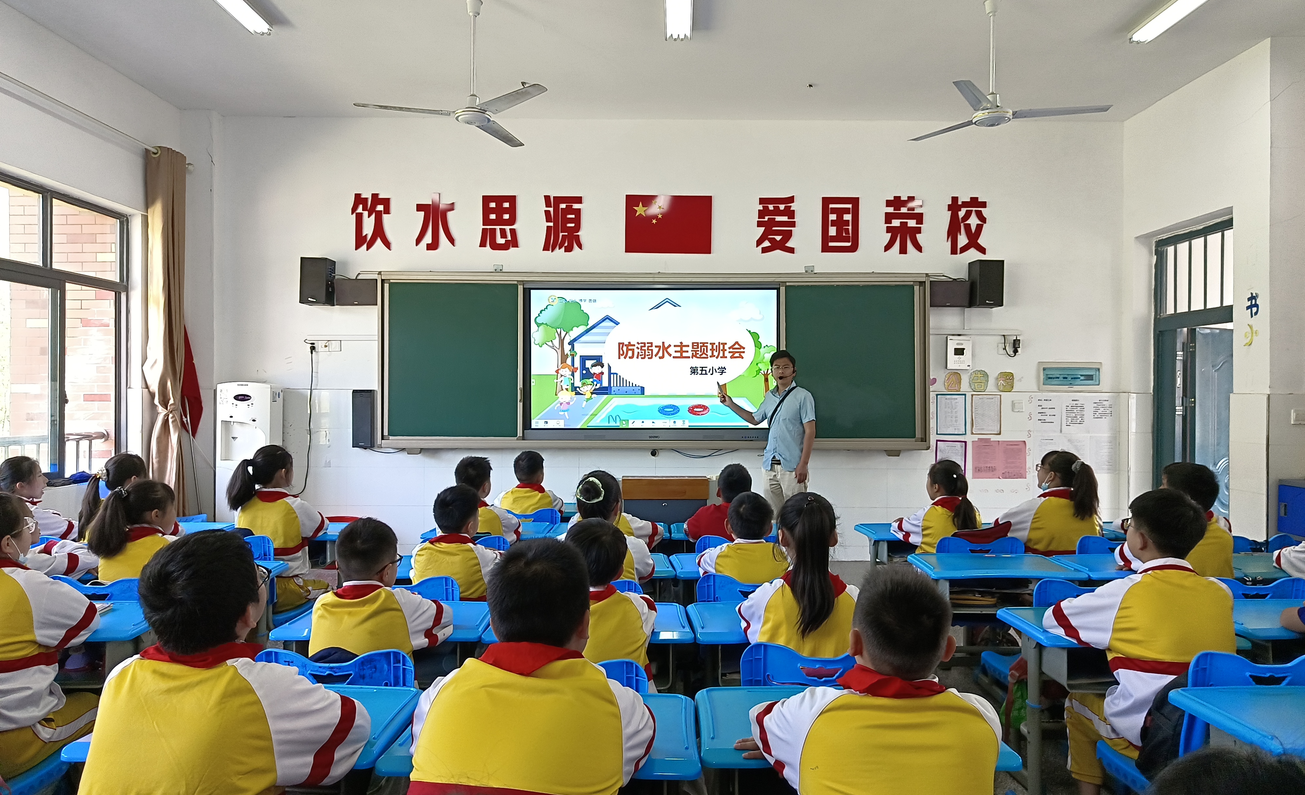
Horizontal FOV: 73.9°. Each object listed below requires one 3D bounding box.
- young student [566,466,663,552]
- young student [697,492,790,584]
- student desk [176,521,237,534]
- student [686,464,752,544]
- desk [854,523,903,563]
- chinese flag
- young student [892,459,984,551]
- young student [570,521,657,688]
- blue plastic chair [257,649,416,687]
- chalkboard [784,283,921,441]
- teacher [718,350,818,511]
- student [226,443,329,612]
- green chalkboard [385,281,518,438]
[{"bbox_3d":[-0.191,0.800,4.221,0.440,0.980,0.560,0,0,6],"label":"young student"},{"bbox_3d":[0.335,0.825,3.140,0.400,0.990,0.580,0,0,0],"label":"young student"},{"bbox_3d":[-2.470,1.006,4.360,0.610,0.690,0.400,0,0,0],"label":"student desk"},{"bbox_3d":[0.373,0.802,4.221,0.440,0.980,0.560,0,0,0],"label":"student"},{"bbox_3d":[1.390,1.019,4.440,0.610,0.690,0.400,0,0,0],"label":"desk"},{"bbox_3d":[0.128,-1.363,6.830,0.680,0.465,0.020,0,0,0],"label":"chinese flag"},{"bbox_3d":[1.360,0.805,4.120,0.400,1.030,0.580,0,0,-20],"label":"young student"},{"bbox_3d":[-0.145,0.817,2.461,0.400,0.970,0.560,0,0,6],"label":"young student"},{"bbox_3d":[-0.765,0.966,2.250,0.400,0.708,0.430,0,0,1],"label":"blue plastic chair"},{"bbox_3d":[1.546,-0.279,6.710,1.045,1.210,0.040,0,0,0],"label":"chalkboard"},{"bbox_3d":[0.800,0.500,5.850,0.630,1.640,0.420,0,0,33],"label":"teacher"},{"bbox_3d":[-1.680,0.789,4.000,0.430,1.130,0.570,0,0,13],"label":"student"},{"bbox_3d":[-1.554,-0.284,6.710,1.040,1.210,0.040,0,0,0],"label":"green chalkboard"}]

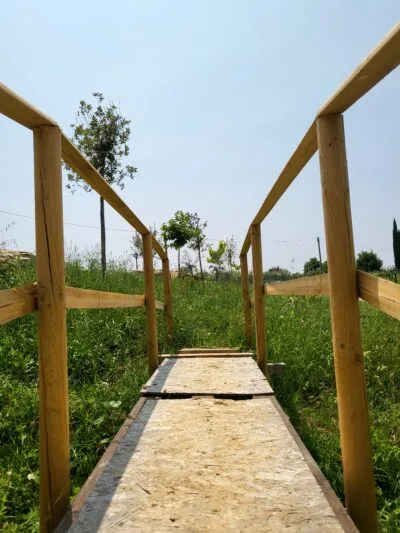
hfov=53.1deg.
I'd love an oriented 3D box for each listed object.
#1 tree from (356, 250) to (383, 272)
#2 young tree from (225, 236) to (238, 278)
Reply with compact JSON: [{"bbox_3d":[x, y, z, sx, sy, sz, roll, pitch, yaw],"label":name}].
[{"bbox_3d":[13.970,-0.206,33.000,2.200,2.225,2.200,-3,-3,1],"label":"tree"},{"bbox_3d":[1.731,-0.440,22.000,0.850,2.418,0.850,-3,-3,1],"label":"young tree"}]

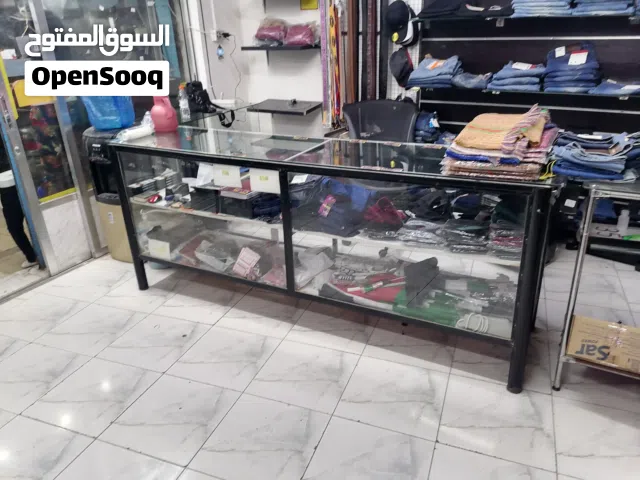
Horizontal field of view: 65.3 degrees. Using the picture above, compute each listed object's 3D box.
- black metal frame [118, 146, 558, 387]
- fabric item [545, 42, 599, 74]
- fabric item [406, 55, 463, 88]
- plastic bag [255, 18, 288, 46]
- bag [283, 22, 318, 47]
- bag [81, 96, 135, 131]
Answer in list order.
[{"bbox_3d":[-0.035,-0.031,2.622,2.239,0.894,0.543,10,25,27],"label":"black metal frame"},{"bbox_3d":[1.597,-1.150,3.157,0.270,0.155,0.270,15,28,36],"label":"fabric item"},{"bbox_3d":[0.858,-1.269,3.747,0.310,0.205,0.290,15,28,36],"label":"fabric item"},{"bbox_3d":[-0.407,-1.751,4.216,0.240,0.200,0.190,9,25,25],"label":"plastic bag"},{"bbox_3d":[-0.156,-1.661,4.037,0.250,0.170,0.190,9,25,25],"label":"bag"},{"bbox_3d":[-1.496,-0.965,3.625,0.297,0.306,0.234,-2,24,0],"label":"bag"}]

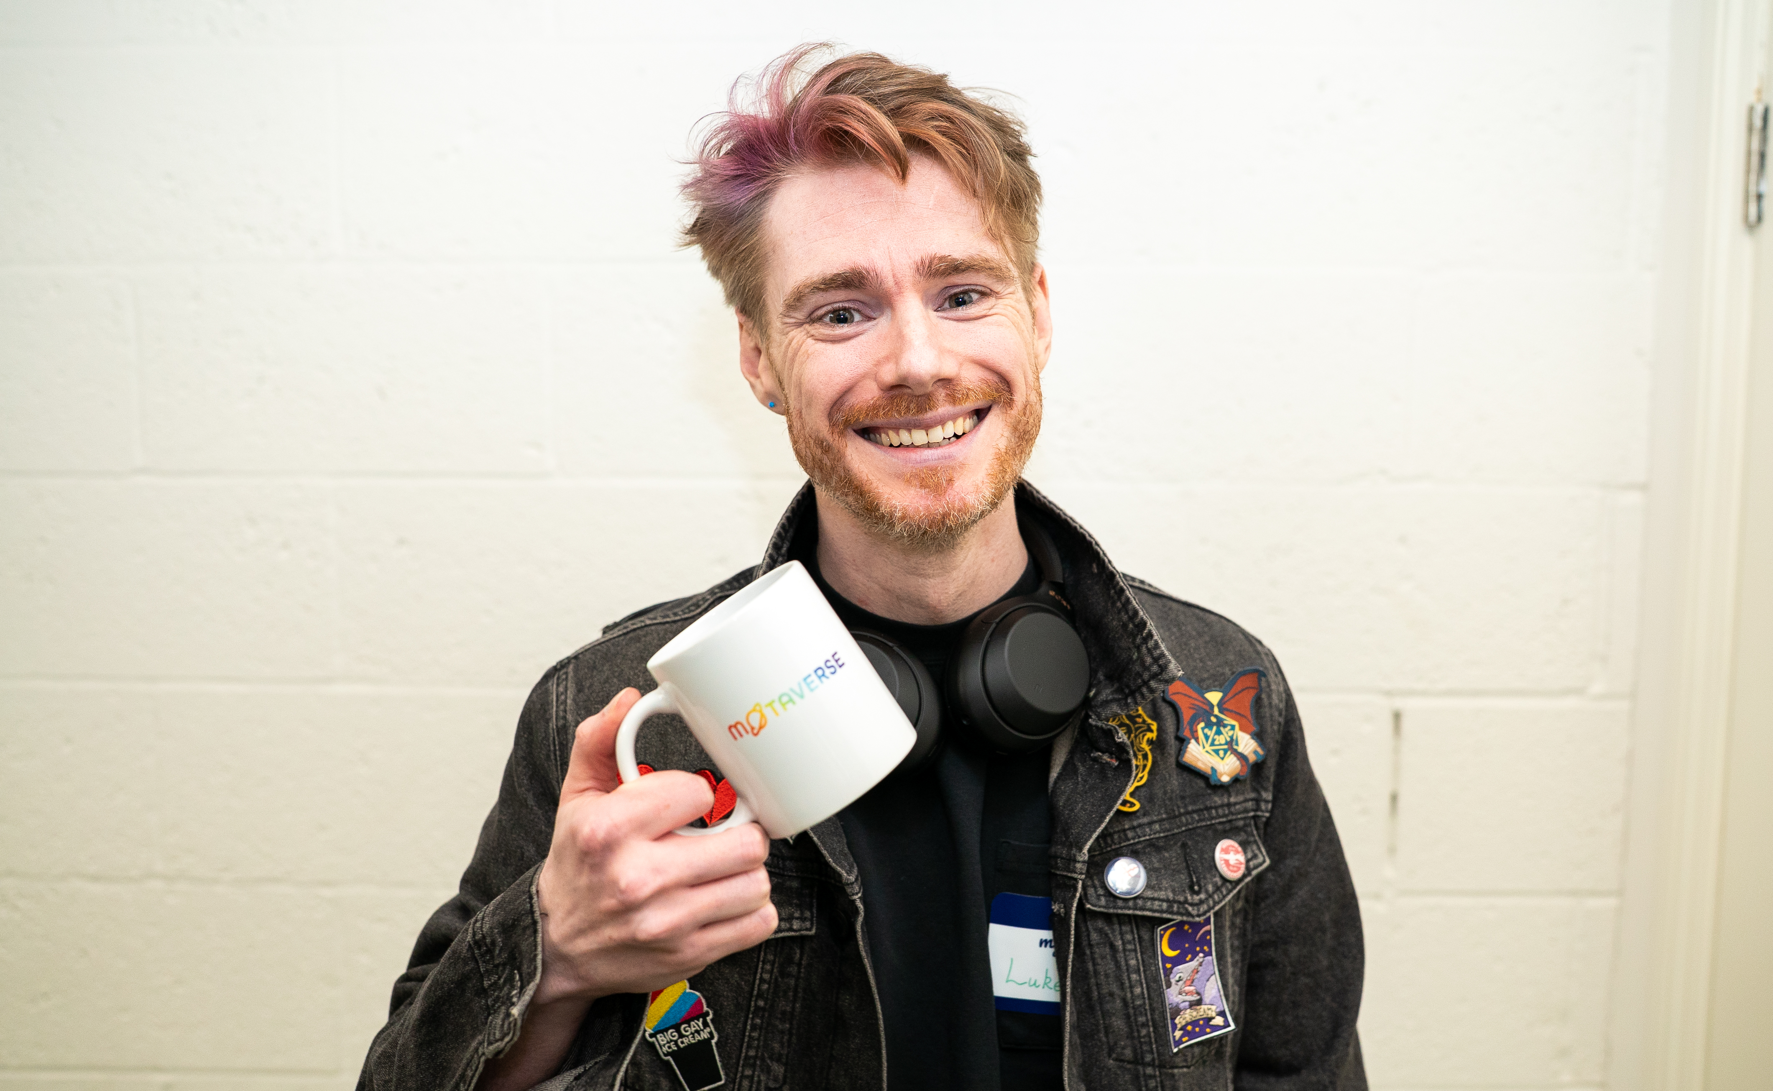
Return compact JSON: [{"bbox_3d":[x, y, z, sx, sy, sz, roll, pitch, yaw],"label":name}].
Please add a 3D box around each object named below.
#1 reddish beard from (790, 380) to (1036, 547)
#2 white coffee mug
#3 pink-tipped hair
[{"bbox_3d":[0.015,-0.043,0.912,0.138,0.088,0.092,-9,5,-7],"label":"reddish beard"},{"bbox_3d":[-0.062,0.081,0.777,0.122,0.096,0.082,-36,8,-13],"label":"white coffee mug"},{"bbox_3d":[-0.015,-0.193,0.970,0.197,0.165,0.210,-9,5,-7],"label":"pink-tipped hair"}]

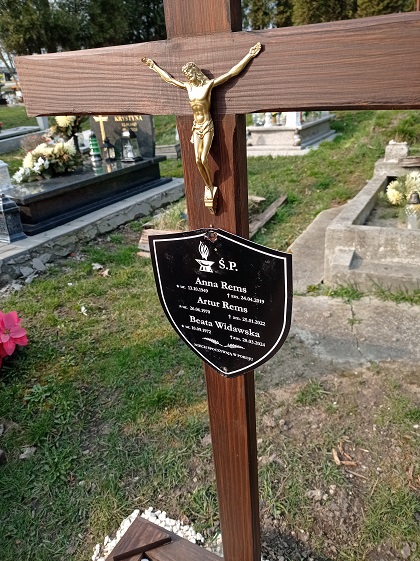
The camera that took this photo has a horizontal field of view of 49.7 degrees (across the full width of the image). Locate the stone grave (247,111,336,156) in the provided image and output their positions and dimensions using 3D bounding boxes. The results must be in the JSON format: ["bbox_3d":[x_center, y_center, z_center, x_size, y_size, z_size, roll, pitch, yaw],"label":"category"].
[{"bbox_3d":[1.410,-2.707,7.589,1.000,0.720,2.100,10,29,27],"label":"stone grave"}]

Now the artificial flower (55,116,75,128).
[{"bbox_3d":[-1.450,-1.630,4.550,0.175,0.155,0.170,-4,25,-2],"label":"artificial flower"}]

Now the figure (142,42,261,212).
[{"bbox_3d":[-0.015,-0.195,0.630,0.171,0.234,0.040,9,34,22],"label":"figure"}]

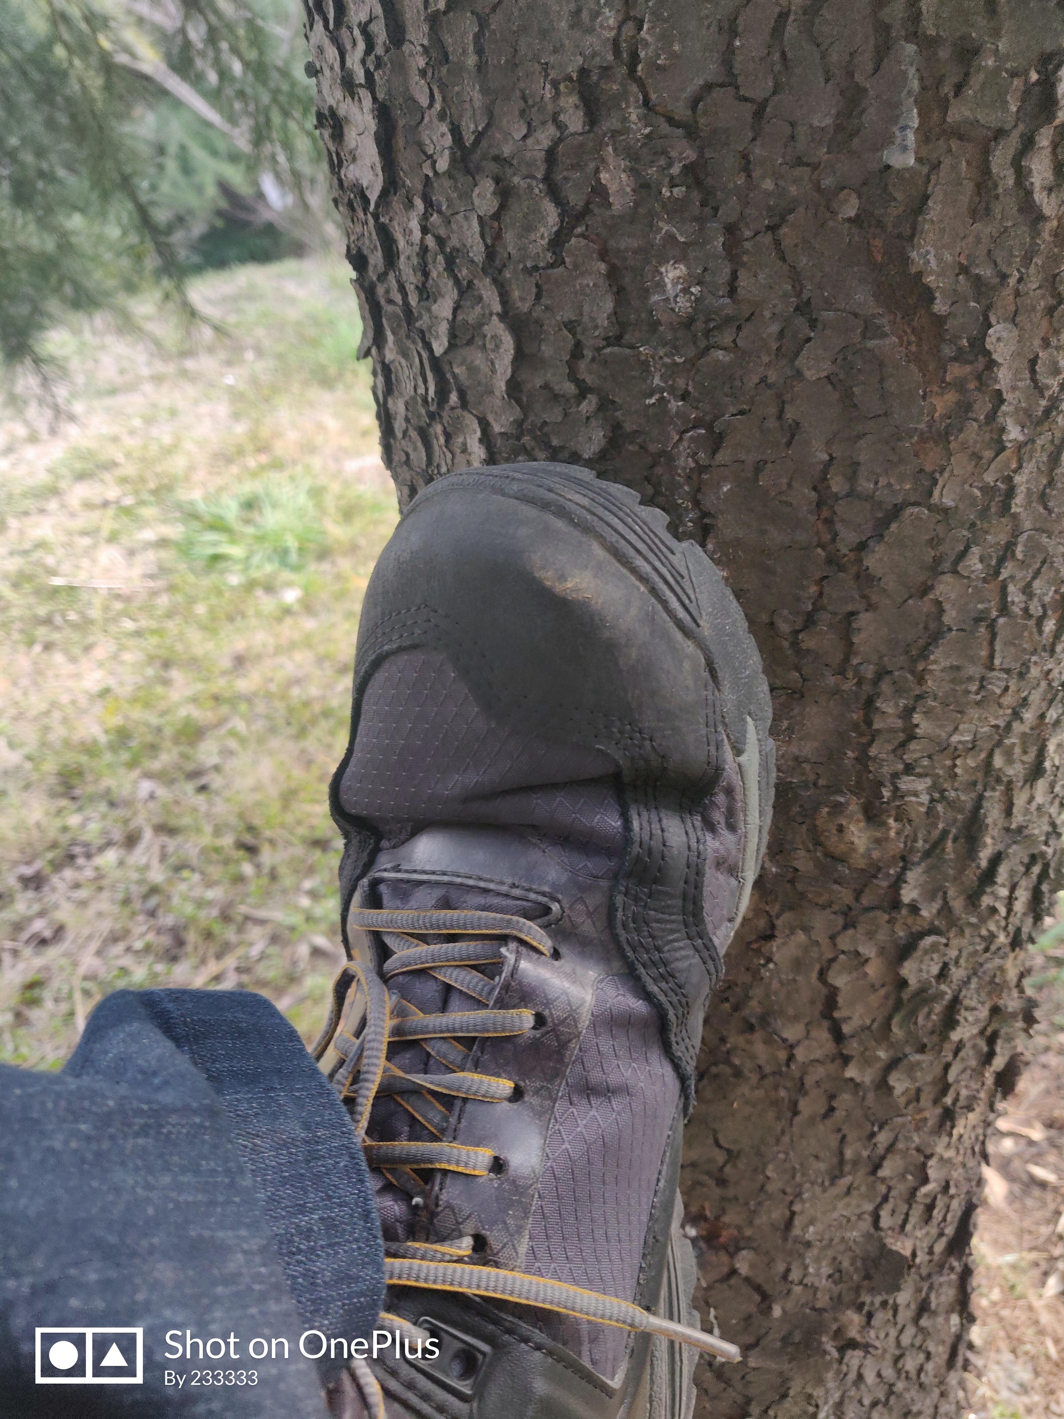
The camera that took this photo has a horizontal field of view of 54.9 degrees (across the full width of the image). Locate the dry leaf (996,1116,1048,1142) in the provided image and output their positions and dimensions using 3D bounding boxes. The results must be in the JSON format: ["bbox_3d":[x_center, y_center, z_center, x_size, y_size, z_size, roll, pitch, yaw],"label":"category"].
[{"bbox_3d":[0.551,0.470,1.155,0.051,0.014,0.023,11,36,25],"label":"dry leaf"}]

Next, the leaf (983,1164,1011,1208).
[{"bbox_3d":[0.498,0.510,1.100,0.025,0.014,0.051,-9,32,-4],"label":"leaf"}]

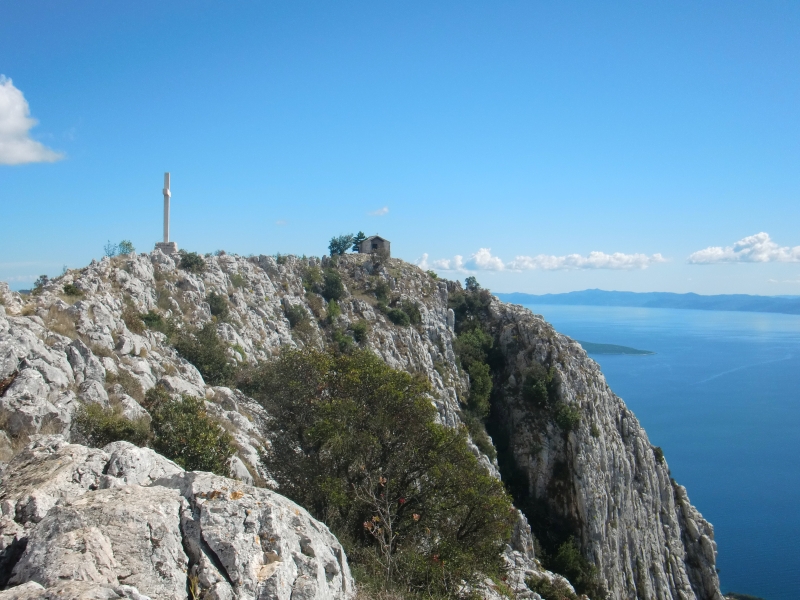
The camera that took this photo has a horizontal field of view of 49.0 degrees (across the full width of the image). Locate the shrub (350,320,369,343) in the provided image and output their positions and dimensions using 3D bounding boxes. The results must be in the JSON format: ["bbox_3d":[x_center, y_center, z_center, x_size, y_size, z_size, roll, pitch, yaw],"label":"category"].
[{"bbox_3d":[-4.566,3.551,99.000,2.029,2.480,1.928,1,1,0],"label":"shrub"}]

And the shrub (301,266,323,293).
[{"bbox_3d":[-11.223,-2.678,112.000,2.678,3.188,2.410,1,1,0],"label":"shrub"}]

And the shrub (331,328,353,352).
[{"bbox_3d":[-6.395,4.427,96.000,2.405,2.624,2.285,1,1,0],"label":"shrub"}]

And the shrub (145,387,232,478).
[{"bbox_3d":[-3.356,2.128,14.000,1.435,1.440,1.363,1,1,0],"label":"shrub"}]

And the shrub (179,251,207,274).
[{"bbox_3d":[-18.150,-3.244,77.000,2.367,2.017,2.131,1,1,0],"label":"shrub"}]

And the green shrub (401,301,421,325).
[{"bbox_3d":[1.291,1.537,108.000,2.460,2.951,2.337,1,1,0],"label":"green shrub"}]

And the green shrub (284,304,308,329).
[{"bbox_3d":[-10.371,1.653,88.000,2.405,2.405,2.164,1,1,0],"label":"green shrub"}]

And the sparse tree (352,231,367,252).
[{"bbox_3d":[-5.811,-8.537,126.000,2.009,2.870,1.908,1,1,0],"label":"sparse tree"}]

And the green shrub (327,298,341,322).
[{"bbox_3d":[-7.724,1.220,102.000,1.626,2.788,1.545,1,1,0],"label":"green shrub"}]

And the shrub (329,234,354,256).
[{"bbox_3d":[-9.459,-8.812,142.000,4.204,3.881,3.784,1,1,0],"label":"shrub"}]

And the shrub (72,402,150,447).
[{"bbox_3d":[-4.591,2.017,14.000,1.291,0.765,1.162,1,1,0],"label":"shrub"}]

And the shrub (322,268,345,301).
[{"bbox_3d":[-8.697,-2.012,114.000,2.726,4.154,2.453,1,1,0],"label":"shrub"}]

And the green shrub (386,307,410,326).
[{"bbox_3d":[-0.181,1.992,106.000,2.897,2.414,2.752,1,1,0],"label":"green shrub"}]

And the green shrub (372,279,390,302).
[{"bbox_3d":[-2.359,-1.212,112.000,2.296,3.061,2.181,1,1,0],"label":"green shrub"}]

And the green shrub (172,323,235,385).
[{"bbox_3d":[-7.973,2.173,36.000,2.542,2.583,2.287,1,1,0],"label":"green shrub"}]

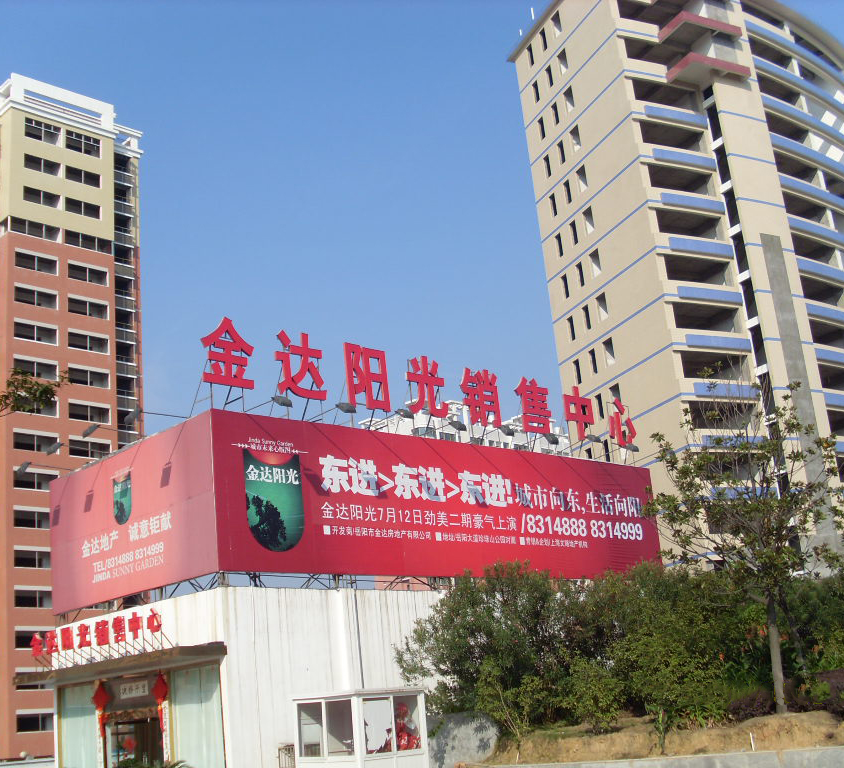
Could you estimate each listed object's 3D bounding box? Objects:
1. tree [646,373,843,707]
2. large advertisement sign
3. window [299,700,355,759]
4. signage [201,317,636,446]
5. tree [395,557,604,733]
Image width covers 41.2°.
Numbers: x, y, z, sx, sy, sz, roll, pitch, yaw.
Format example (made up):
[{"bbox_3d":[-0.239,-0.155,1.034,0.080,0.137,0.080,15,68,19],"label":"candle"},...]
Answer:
[{"bbox_3d":[5.680,2.701,19.363,3.150,5.704,3.000,-10,-17,15],"label":"tree"},{"bbox_3d":[-1.616,6.615,49.419,25.413,5.400,11.320,10,-23,-43],"label":"large advertisement sign"},{"bbox_3d":[-1.710,6.182,20.131,0.100,1.050,1.600,9,-22,-41],"label":"window"},{"bbox_3d":[1.461,0.356,46.641,25.020,2.610,0.350,10,-23,-43],"label":"signage"},{"bbox_3d":[1.520,5.138,22.214,4.000,3.259,3.400,-6,-16,2],"label":"tree"}]

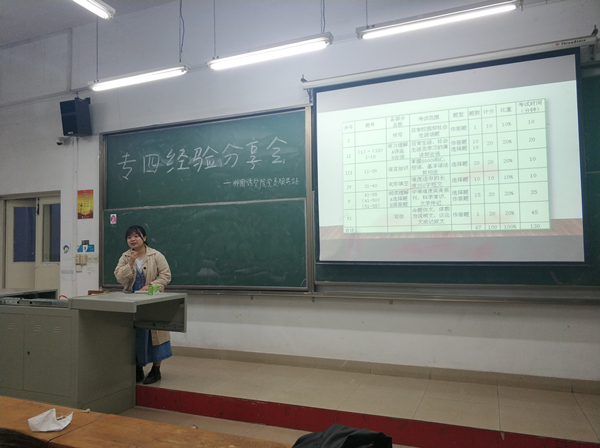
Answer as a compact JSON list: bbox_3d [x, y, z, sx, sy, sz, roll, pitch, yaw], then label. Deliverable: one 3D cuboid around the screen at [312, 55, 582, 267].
[{"bbox_3d":[1.315,-0.560,4.530,2.491,1.888,0.060,-2,-3,23],"label":"screen"}]

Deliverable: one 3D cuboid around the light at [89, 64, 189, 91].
[{"bbox_3d":[-1.630,-1.479,4.716,1.230,0.090,0.120,-2,-3,23],"label":"light"}]

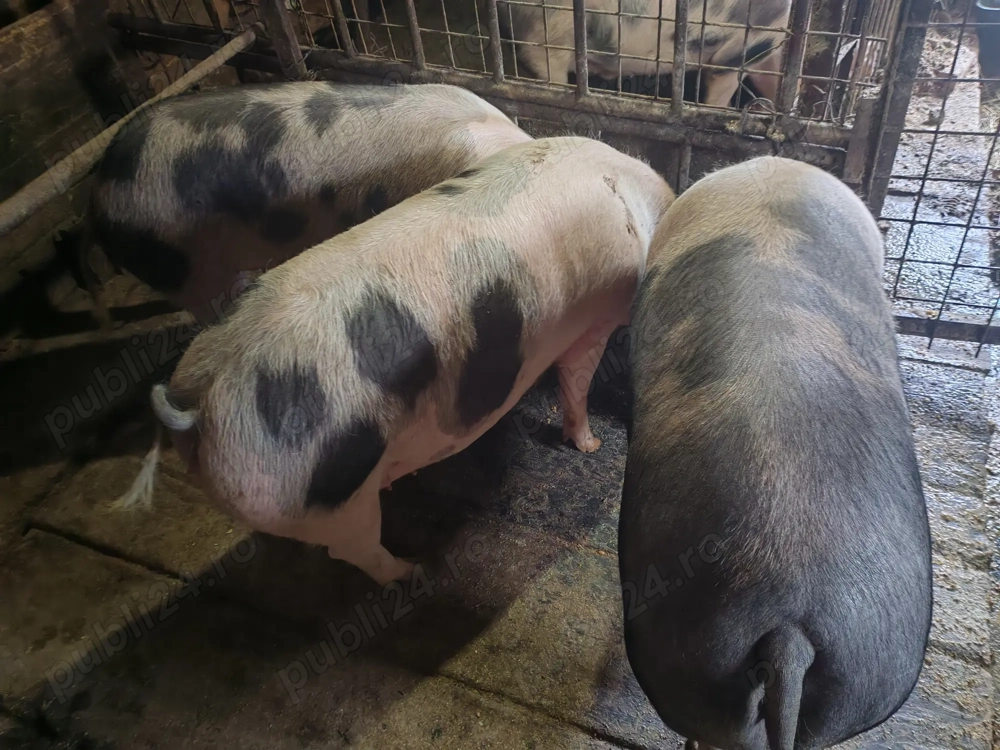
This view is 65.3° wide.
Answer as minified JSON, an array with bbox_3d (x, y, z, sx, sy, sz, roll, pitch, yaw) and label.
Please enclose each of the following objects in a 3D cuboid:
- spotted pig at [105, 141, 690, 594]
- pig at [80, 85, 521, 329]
[{"bbox_3d":[-0.034,-0.073,1.681,1.315,0.744,0.425,-36,50,-26],"label":"spotted pig"},{"bbox_3d":[-0.404,-0.407,2.087,1.308,0.755,0.425,-4,44,6],"label":"pig"}]

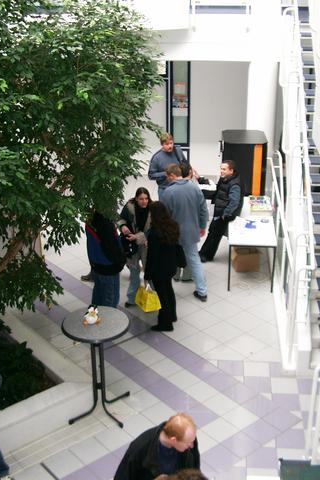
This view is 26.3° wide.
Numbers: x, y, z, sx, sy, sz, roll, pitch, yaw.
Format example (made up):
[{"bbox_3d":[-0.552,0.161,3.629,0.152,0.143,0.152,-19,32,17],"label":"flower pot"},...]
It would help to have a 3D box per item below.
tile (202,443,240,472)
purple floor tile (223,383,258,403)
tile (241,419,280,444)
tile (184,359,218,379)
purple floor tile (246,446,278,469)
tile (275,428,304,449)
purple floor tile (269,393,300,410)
[{"bbox_3d":[0.583,2.103,6.589,0.300,0.010,0.300,-19,30,-36],"label":"tile"},{"bbox_3d":[0.880,1.693,7.531,0.300,0.010,0.300,-19,30,-36],"label":"purple floor tile"},{"bbox_3d":[1.041,1.980,7.052,0.300,0.015,0.300,-19,30,-36],"label":"tile"},{"bbox_3d":[0.509,1.530,8.078,0.302,0.010,0.302,-19,30,-35],"label":"tile"},{"bbox_3d":[0.980,2.102,6.587,0.300,0.010,0.300,2,24,4],"label":"purple floor tile"},{"bbox_3d":[1.322,2.022,6.957,0.300,0.015,0.300,2,24,5],"label":"tile"},{"bbox_3d":[1.368,1.754,7.385,0.300,0.010,0.300,2,24,4],"label":"purple floor tile"}]

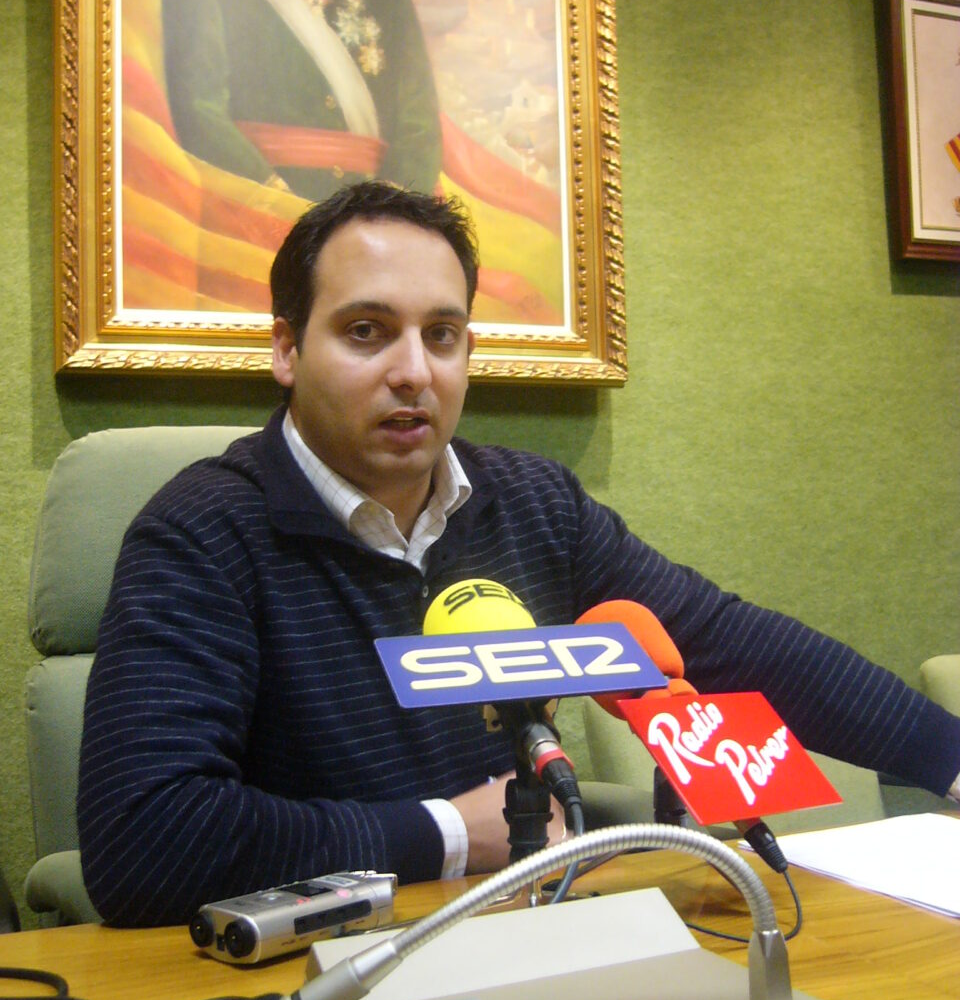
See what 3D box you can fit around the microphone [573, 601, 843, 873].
[{"bbox_3d":[0.167,0.194,1.060,0.181,0.266,0.090,5,-51,-42],"label":"microphone"}]

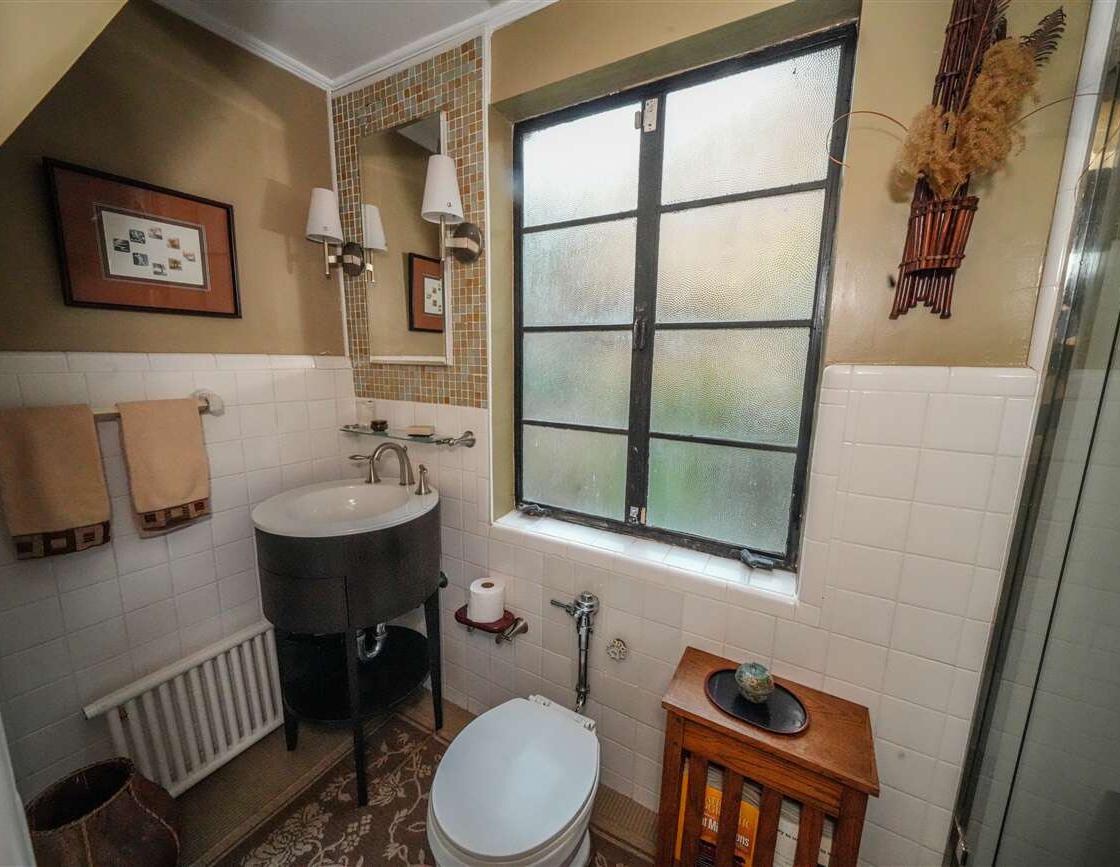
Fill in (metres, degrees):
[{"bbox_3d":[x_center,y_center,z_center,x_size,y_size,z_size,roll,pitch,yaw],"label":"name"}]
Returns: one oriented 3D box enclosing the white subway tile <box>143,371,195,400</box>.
[{"bbox_3d":[-1.106,-0.119,1.234,0.010,0.108,0.108,6,11,29],"label":"white subway tile"}]

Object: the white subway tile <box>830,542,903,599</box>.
[{"bbox_3d":[0.666,0.295,0.936,0.108,0.108,0.010,6,11,29],"label":"white subway tile"}]

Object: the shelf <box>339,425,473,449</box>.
[{"bbox_3d":[-0.556,0.006,1.520,0.565,0.056,0.137,6,11,29],"label":"shelf"}]

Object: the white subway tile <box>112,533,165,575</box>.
[{"bbox_3d":[-1.174,0.327,1.217,0.009,0.108,0.108,6,11,30],"label":"white subway tile"}]

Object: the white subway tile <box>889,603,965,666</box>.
[{"bbox_3d":[0.754,0.410,0.894,0.108,0.108,0.009,6,11,29],"label":"white subway tile"}]

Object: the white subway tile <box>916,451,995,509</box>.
[{"bbox_3d":[0.761,0.087,0.841,0.108,0.108,0.009,6,11,29],"label":"white subway tile"}]

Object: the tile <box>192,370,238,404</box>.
[{"bbox_3d":[-1.052,-0.135,1.329,0.009,0.108,0.108,6,11,29],"label":"tile"}]

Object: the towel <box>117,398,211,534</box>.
[{"bbox_3d":[-1.088,0.077,1.203,0.043,0.346,0.166,6,11,29],"label":"towel"}]

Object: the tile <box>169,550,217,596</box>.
[{"bbox_3d":[-1.117,0.421,1.318,0.009,0.108,0.108,7,11,30],"label":"tile"}]

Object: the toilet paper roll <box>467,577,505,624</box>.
[{"bbox_3d":[-0.236,0.533,1.391,0.109,0.099,0.109,1,9,0],"label":"toilet paper roll"}]

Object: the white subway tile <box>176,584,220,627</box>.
[{"bbox_3d":[-1.118,0.527,1.337,0.009,0.108,0.108,7,11,30],"label":"white subway tile"}]

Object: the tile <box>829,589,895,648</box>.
[{"bbox_3d":[0.660,0.400,0.947,0.108,0.108,0.009,6,11,29],"label":"tile"}]

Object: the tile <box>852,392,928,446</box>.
[{"bbox_3d":[0.672,-0.028,0.881,0.108,0.108,0.009,6,11,29],"label":"tile"}]

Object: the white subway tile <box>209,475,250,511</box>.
[{"bbox_3d":[-1.062,0.190,1.386,0.009,0.108,0.108,6,11,30],"label":"white subway tile"}]

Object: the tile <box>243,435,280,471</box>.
[{"bbox_3d":[-1.001,0.068,1.457,0.010,0.108,0.108,6,11,29],"label":"tile"}]

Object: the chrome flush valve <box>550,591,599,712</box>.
[{"bbox_3d":[0.030,0.650,1.298,0.140,0.410,0.100,6,11,29],"label":"chrome flush valve"}]

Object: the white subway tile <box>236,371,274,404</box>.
[{"bbox_3d":[-0.995,-0.150,1.419,0.009,0.108,0.108,7,11,30],"label":"white subway tile"}]

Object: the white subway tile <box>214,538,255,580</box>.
[{"bbox_3d":[-1.061,0.405,1.418,0.009,0.108,0.108,6,11,29],"label":"white subway tile"}]

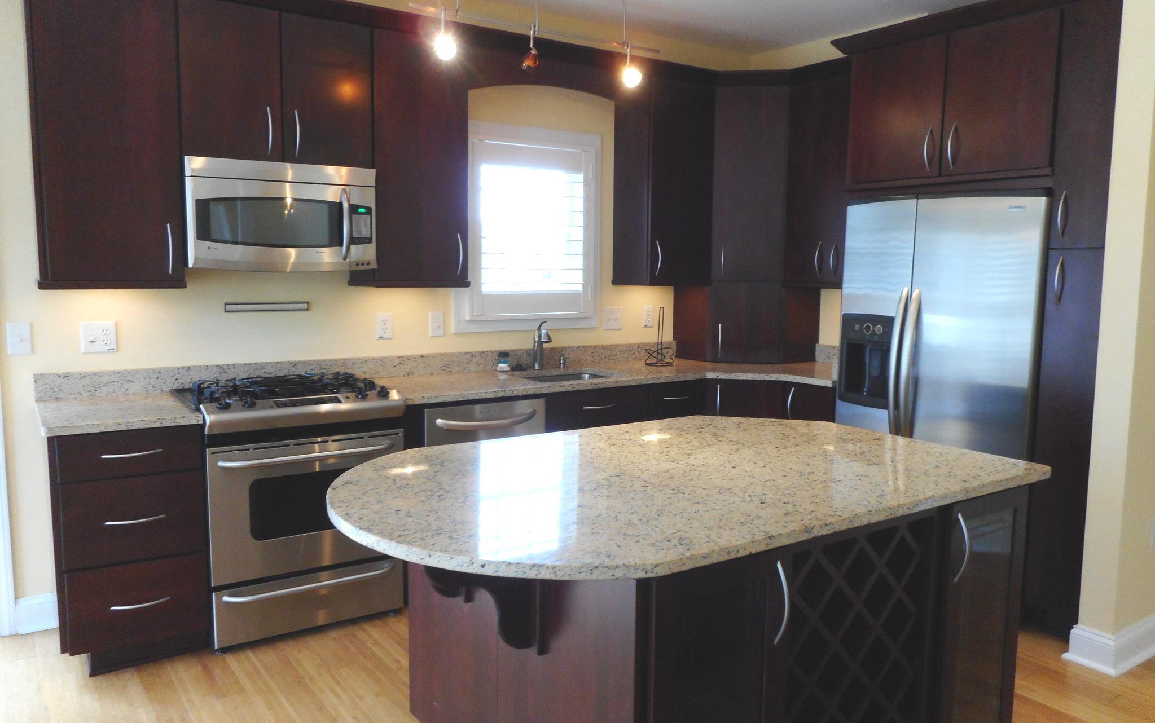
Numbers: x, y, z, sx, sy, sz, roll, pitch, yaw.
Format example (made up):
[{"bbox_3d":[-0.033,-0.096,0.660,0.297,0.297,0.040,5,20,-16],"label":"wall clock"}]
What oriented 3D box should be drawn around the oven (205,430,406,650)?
[{"bbox_3d":[-1.201,0.651,3.531,0.748,0.769,0.652,-4,8,-33],"label":"oven"}]

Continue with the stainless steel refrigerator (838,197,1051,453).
[{"bbox_3d":[1.755,0.168,3.771,0.745,1.755,0.915,-4,8,-34],"label":"stainless steel refrigerator"}]

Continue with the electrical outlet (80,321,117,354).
[{"bbox_3d":[-1.917,-0.097,3.349,0.119,0.118,0.012,-4,8,-34],"label":"electrical outlet"}]

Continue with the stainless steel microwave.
[{"bbox_3d":[-1.262,-0.601,3.502,0.744,0.424,0.395,-4,8,-33],"label":"stainless steel microwave"}]

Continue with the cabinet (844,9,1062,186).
[{"bbox_3d":[1.808,-1.104,3.734,0.610,0.605,0.934,-4,8,-34],"label":"cabinet"}]

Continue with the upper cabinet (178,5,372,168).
[{"bbox_3d":[-1.277,-1.107,3.483,0.761,0.610,0.319,-4,8,-34],"label":"upper cabinet"}]

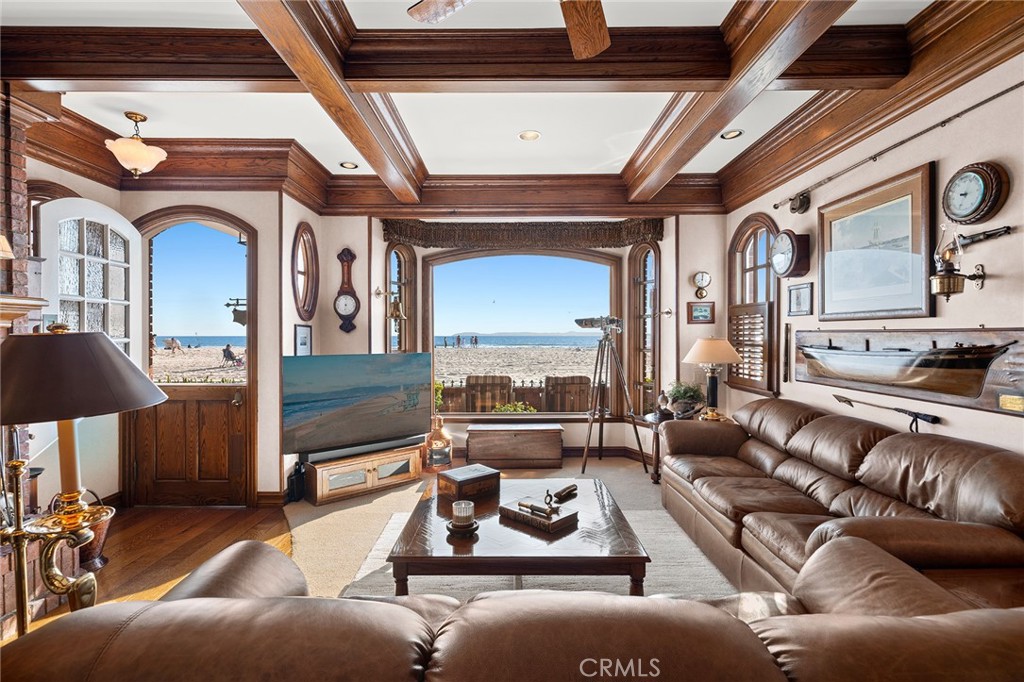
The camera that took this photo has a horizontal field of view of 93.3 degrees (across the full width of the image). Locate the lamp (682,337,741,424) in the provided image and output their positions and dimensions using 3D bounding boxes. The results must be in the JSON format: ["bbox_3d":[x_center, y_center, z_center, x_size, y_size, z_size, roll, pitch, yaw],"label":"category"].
[{"bbox_3d":[1.831,0.349,4.402,0.524,0.771,0.524,0,1,0],"label":"lamp"}]

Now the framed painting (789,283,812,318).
[{"bbox_3d":[2.154,-0.296,3.623,0.022,0.235,0.275,0,1,0],"label":"framed painting"}]

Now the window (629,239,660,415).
[{"bbox_3d":[1.450,-0.100,5.300,0.120,1.938,0.539,0,1,-24],"label":"window"}]

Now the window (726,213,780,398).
[{"bbox_3d":[2.158,-0.339,4.364,0.130,1.574,0.924,0,1,0],"label":"window"}]

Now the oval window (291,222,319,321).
[{"bbox_3d":[-1.882,-0.640,4.430,0.070,0.910,0.490,0,1,0],"label":"oval window"}]

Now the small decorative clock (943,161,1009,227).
[{"bbox_3d":[2.127,-0.676,2.234,0.065,0.280,0.280,0,1,0],"label":"small decorative clock"}]

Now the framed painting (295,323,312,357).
[{"bbox_3d":[-1.907,0.029,4.427,0.022,0.370,0.330,0,1,0],"label":"framed painting"}]

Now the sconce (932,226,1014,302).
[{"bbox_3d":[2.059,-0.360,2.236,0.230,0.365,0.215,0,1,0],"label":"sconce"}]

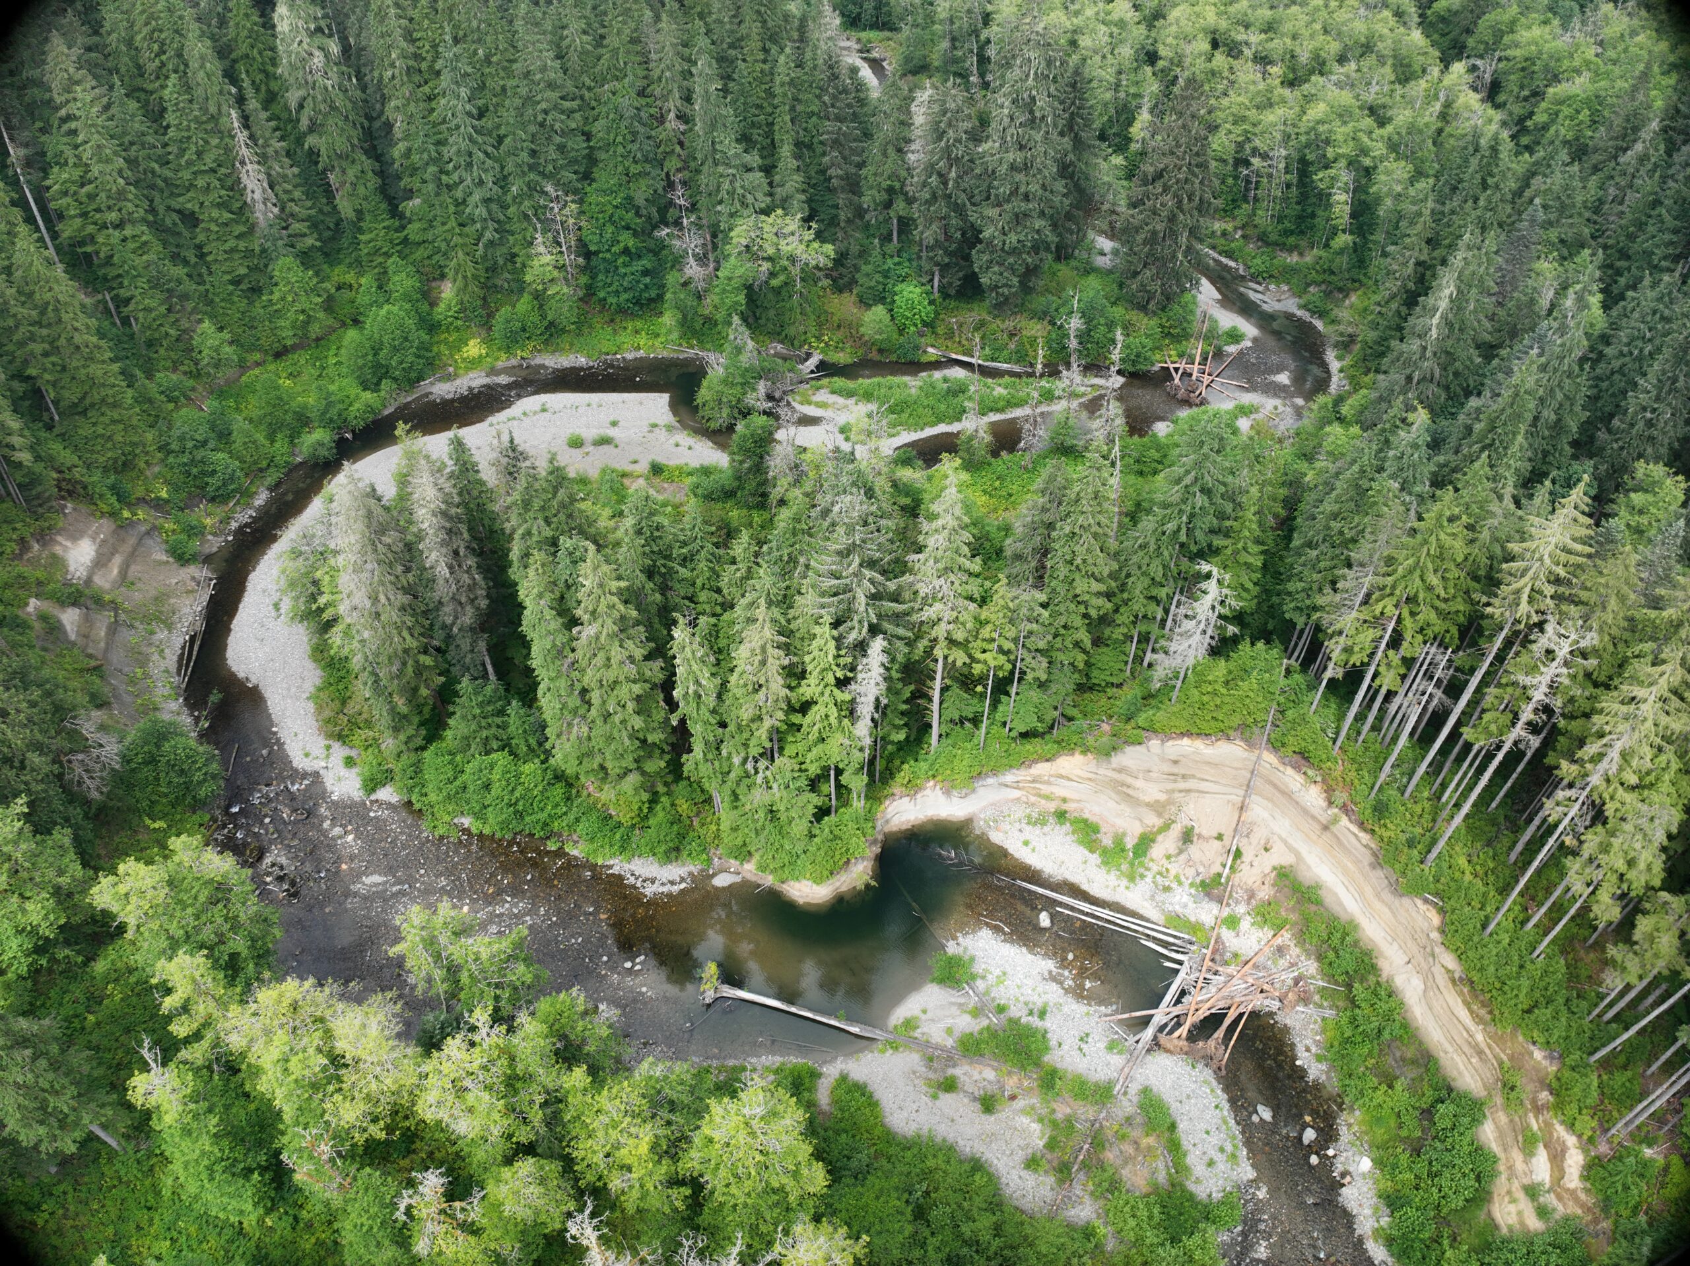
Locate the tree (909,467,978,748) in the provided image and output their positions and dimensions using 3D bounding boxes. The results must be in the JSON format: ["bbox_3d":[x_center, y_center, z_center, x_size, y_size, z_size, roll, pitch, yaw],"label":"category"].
[{"bbox_3d":[8.410,-0.580,100.170,6.100,33.160,6.100,5,44,5],"label":"tree"}]

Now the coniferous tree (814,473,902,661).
[{"bbox_3d":[1.181,-1.201,99.543,8.300,30.050,8.300,3,43,0],"label":"coniferous tree"}]

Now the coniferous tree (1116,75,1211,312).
[{"bbox_3d":[45.660,-60.062,162.506,13.270,33.030,13.270,3,43,0],"label":"coniferous tree"}]

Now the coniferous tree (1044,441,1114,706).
[{"bbox_3d":[20.305,-3.052,101.573,6.000,31.210,6.000,3,43,0],"label":"coniferous tree"}]

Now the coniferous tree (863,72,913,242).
[{"bbox_3d":[6.401,-68.290,173.888,7.570,27.020,7.570,3,43,0],"label":"coniferous tree"}]

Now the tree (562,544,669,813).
[{"bbox_3d":[-19.148,4.359,93.288,9.200,29.160,9.200,3,43,0],"label":"tree"}]

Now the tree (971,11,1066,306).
[{"bbox_3d":[23.910,-62.620,160.100,12.630,41.060,12.630,7,44,6],"label":"tree"}]

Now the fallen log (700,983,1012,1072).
[{"bbox_3d":[0.720,31.770,93.510,25.380,1.050,1.200,10,44,10],"label":"fallen log"}]

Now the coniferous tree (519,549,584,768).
[{"bbox_3d":[-24.480,3.740,98.930,5.350,27.810,5.350,-13,45,-14],"label":"coniferous tree"}]

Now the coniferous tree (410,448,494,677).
[{"bbox_3d":[-35.670,-4.840,107.440,6.060,28.270,6.060,-16,46,-17],"label":"coniferous tree"}]

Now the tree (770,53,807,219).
[{"bbox_3d":[-8.010,-64.820,167.200,6.030,33.660,6.030,-1,44,-2],"label":"tree"}]

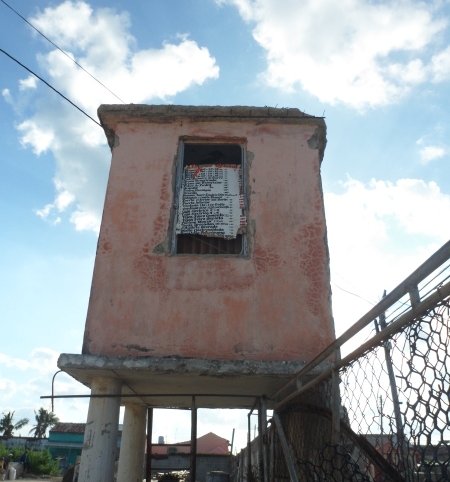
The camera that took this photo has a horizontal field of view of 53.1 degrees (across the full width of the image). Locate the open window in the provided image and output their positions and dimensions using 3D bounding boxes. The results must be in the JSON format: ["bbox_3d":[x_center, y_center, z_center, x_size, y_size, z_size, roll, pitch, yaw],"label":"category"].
[{"bbox_3d":[-0.125,-0.425,4.290,0.665,1.250,0.100,1,-24,1],"label":"open window"}]

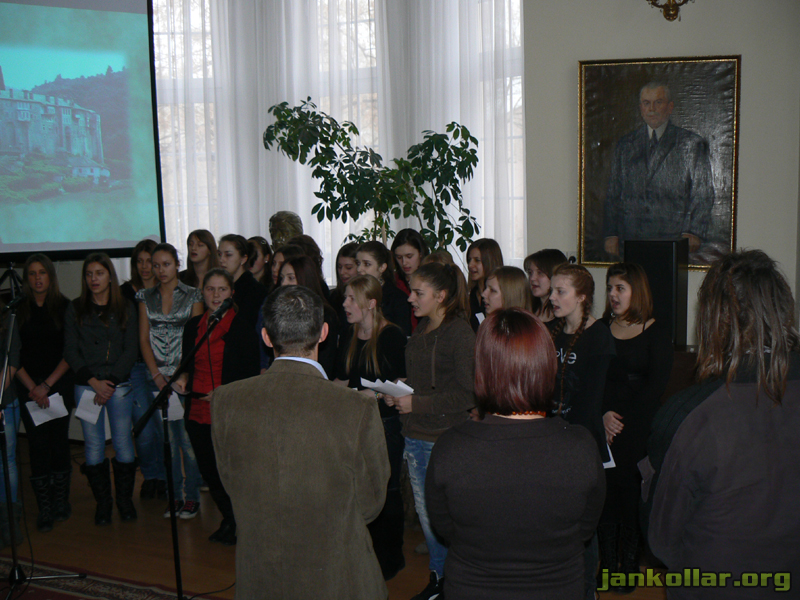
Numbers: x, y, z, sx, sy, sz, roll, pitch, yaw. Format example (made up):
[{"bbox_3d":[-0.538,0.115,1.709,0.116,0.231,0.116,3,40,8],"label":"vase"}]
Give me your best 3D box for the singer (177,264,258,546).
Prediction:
[{"bbox_3d":[-1.008,0.610,4.740,0.480,1.575,0.390,2,8,25],"label":"singer"}]

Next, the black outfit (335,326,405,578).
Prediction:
[{"bbox_3d":[-0.137,0.789,4.287,0.380,1.290,0.460,-6,8,-31],"label":"black outfit"}]

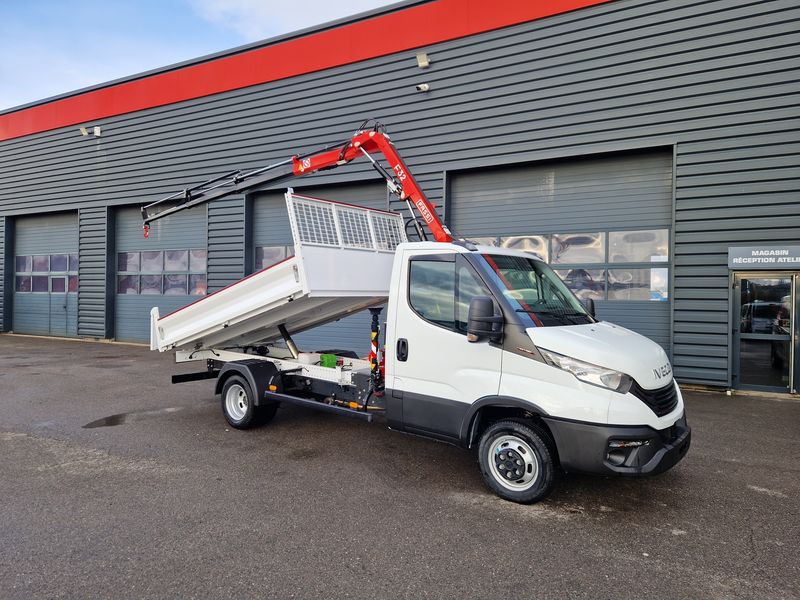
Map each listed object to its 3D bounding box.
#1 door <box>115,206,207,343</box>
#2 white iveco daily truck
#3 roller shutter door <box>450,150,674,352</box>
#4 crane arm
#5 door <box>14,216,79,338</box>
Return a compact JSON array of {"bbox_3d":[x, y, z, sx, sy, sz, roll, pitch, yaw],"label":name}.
[{"bbox_3d":[-7.987,-0.870,17.594,4.820,4.700,0.240,1,0,27],"label":"door"},{"bbox_3d":[-0.739,-0.286,6.851,7.960,3.840,2.300,1,0,38],"label":"white iveco daily truck"},{"bbox_3d":[3.304,-0.700,11.751,4.850,4.700,0.240,1,0,27],"label":"roller shutter door"},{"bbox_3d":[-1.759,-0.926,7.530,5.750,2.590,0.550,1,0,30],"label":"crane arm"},{"bbox_3d":[-13.689,-0.956,20.544,4.880,4.700,0.240,1,0,27],"label":"door"}]

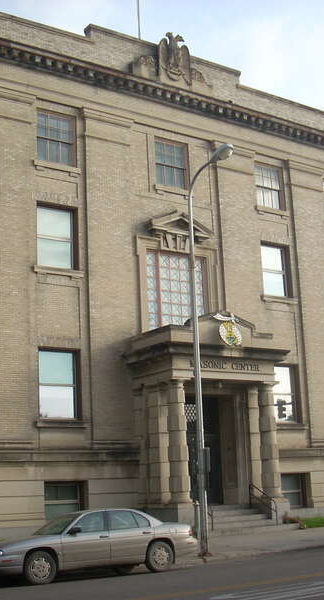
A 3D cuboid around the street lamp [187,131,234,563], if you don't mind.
[{"bbox_3d":[1.345,1.115,20.567,0.350,9.750,2.200,7,-15,-35],"label":"street lamp"}]

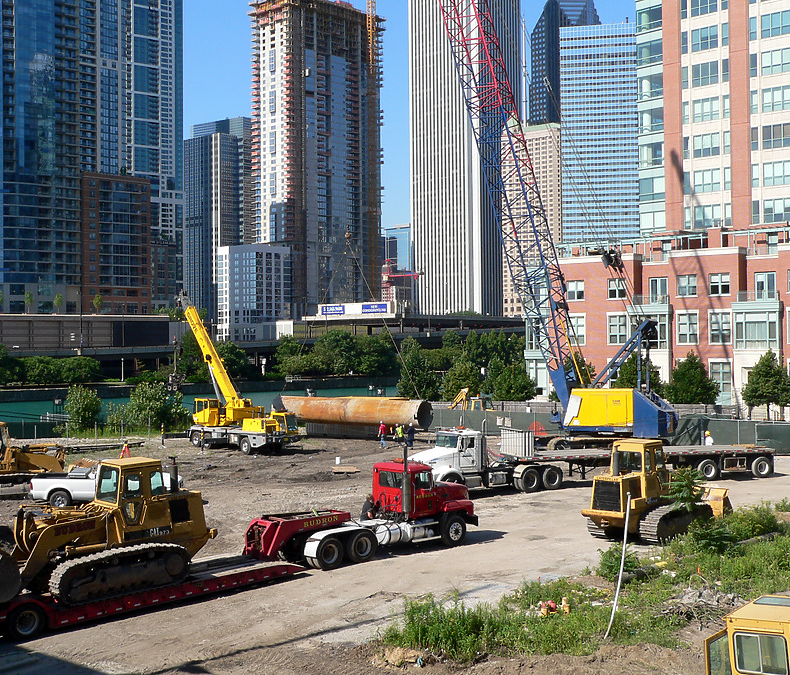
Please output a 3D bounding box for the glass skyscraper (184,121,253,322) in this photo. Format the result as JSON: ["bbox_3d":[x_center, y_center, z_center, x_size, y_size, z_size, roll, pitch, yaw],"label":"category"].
[{"bbox_3d":[-78.239,-47.701,510.000,26.000,99.000,27.000,-1,-1,42],"label":"glass skyscraper"}]

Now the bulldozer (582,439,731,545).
[{"bbox_3d":[9.560,5.460,42.250,2.750,3.500,7.100,-1,-1,42],"label":"bulldozer"}]

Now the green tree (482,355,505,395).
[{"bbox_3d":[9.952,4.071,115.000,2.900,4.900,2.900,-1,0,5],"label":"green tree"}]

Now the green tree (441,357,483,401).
[{"bbox_3d":[6.726,4.385,114.000,4.190,4.980,3.980,0,0,0],"label":"green tree"}]

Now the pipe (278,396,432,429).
[{"bbox_3d":[-3.301,5.391,83.000,14.200,1.950,1.950,-1,-1,40],"label":"pipe"}]

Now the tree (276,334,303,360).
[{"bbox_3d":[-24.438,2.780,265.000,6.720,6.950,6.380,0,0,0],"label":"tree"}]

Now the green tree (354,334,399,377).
[{"bbox_3d":[-4.285,3.996,265.000,9.730,10.310,9.240,0,0,0],"label":"green tree"}]

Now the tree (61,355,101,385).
[{"bbox_3d":[-56.178,5.913,205.000,7.000,5.100,6.600,0,0,-15],"label":"tree"}]

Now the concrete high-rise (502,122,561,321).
[{"bbox_3d":[90.846,-65.774,745.000,39.000,147.000,37.000,-1,-1,38],"label":"concrete high-rise"}]

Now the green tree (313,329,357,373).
[{"bbox_3d":[-12.795,3.010,246.000,9.200,9.800,8.600,0,0,-3],"label":"green tree"}]

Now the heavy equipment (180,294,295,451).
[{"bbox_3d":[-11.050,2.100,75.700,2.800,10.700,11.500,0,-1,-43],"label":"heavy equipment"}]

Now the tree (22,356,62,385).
[{"bbox_3d":[-67.363,6.288,218.000,7.620,5.340,7.240,0,0,0],"label":"tree"}]

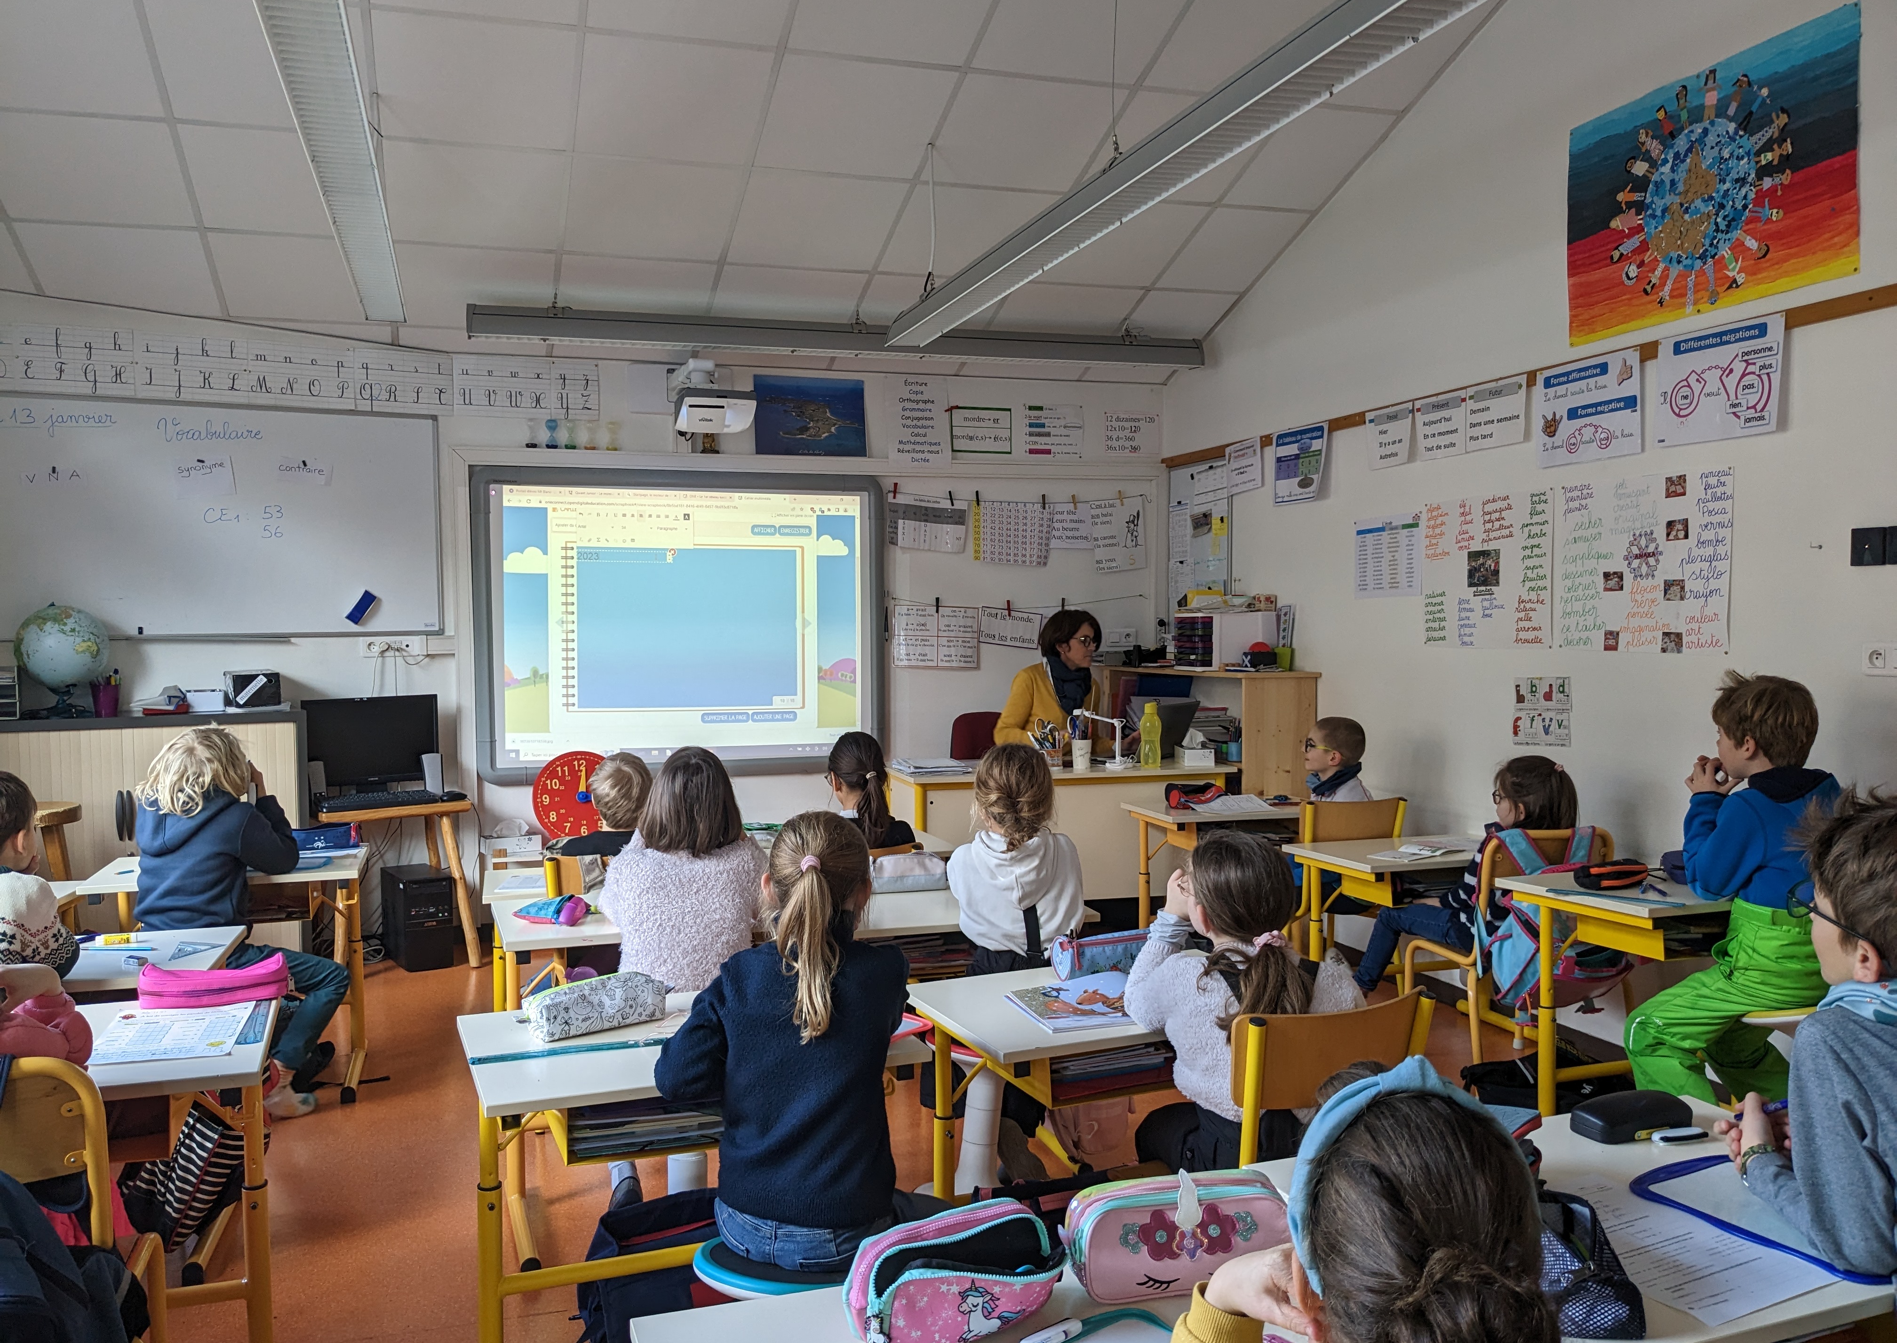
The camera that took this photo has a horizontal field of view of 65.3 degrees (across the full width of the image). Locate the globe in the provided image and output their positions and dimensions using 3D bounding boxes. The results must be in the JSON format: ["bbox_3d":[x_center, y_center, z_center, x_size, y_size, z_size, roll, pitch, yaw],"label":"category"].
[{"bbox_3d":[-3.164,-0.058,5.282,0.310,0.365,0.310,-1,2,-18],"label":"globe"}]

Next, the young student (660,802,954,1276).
[{"bbox_3d":[-0.224,0.744,2.266,0.430,1.065,0.530,-1,2,-14],"label":"young student"}]

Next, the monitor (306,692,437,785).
[{"bbox_3d":[-2.239,0.296,5.731,0.490,0.390,0.180,-1,2,-24],"label":"monitor"}]

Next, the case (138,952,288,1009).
[{"bbox_3d":[-1.363,0.571,2.745,0.230,0.072,0.075,-1,2,-18],"label":"case"}]

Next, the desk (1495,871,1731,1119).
[{"bbox_3d":[1.885,0.882,3.845,0.700,0.665,0.500,-1,2,-20],"label":"desk"}]

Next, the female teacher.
[{"bbox_3d":[0.538,0.430,6.603,0.700,1.423,0.520,0,2,28],"label":"female teacher"}]

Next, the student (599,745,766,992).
[{"bbox_3d":[-0.604,0.719,3.361,0.420,1.120,0.580,-1,2,-15],"label":"student"}]

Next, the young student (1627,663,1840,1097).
[{"bbox_3d":[1.830,0.605,3.450,0.400,1.205,0.520,-2,2,-27],"label":"young student"}]

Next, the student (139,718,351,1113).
[{"bbox_3d":[-1.879,0.670,3.973,0.530,1.040,0.560,1,2,30],"label":"student"}]

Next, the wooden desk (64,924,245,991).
[{"bbox_3d":[-1.978,0.970,3.272,0.700,0.665,0.500,-1,2,-18],"label":"wooden desk"}]

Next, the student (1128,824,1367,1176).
[{"bbox_3d":[0.514,0.780,2.561,0.390,0.960,0.530,-2,2,-28],"label":"student"}]

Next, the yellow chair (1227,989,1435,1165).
[{"bbox_3d":[0.554,0.920,2.646,0.420,0.740,0.470,-2,2,-26],"label":"yellow chair"}]

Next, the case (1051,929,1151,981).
[{"bbox_3d":[0.321,0.573,3.021,0.215,0.082,0.082,-2,2,-30],"label":"case"}]

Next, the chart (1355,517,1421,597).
[{"bbox_3d":[1.625,-0.424,5.463,0.010,0.297,0.420,-1,2,-18],"label":"chart"}]

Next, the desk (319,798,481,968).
[{"bbox_3d":[-2.208,0.856,5.935,0.600,0.650,0.460,-1,2,-25],"label":"desk"}]

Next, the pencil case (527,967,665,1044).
[{"bbox_3d":[-0.634,0.603,2.672,0.225,0.075,0.085,-2,3,-37],"label":"pencil case"}]

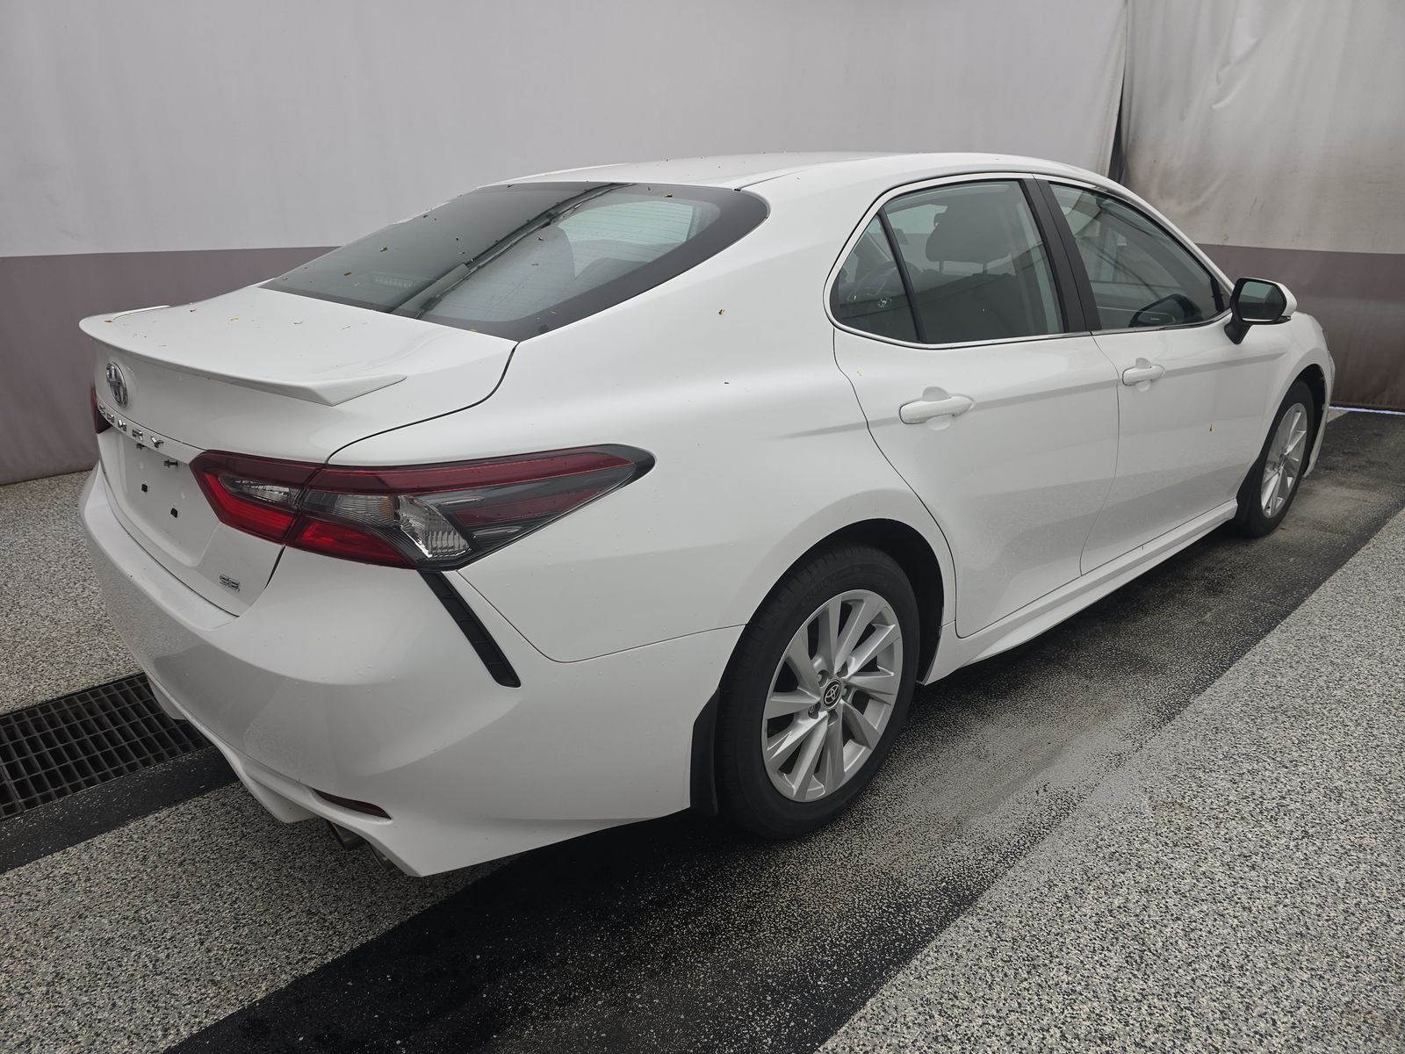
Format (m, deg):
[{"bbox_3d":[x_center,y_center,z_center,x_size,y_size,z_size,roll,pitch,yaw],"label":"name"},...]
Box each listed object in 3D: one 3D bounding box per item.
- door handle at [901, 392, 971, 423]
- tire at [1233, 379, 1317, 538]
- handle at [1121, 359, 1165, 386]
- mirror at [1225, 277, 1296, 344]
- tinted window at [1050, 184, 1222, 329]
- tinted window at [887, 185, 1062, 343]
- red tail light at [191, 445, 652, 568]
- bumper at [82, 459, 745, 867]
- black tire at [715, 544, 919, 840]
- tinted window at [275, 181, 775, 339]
[{"bbox_3d":[0.484,-0.243,1.929,0.255,0.057,0.050,-17,26,-40],"label":"door handle"},{"bbox_3d":[2.305,-0.290,3.860,0.660,0.660,0.220,-17,26,-40],"label":"tire"},{"bbox_3d":[1.219,-0.416,2.579,0.255,0.055,0.050,-17,26,-40],"label":"handle"},{"bbox_3d":[1.770,-0.679,2.963,0.170,0.200,0.210,-17,26,-40],"label":"mirror"},{"bbox_3d":[1.331,-0.809,2.799,0.930,0.440,0.070,-17,4,-40],"label":"tinted window"},{"bbox_3d":[0.659,-0.632,2.215,0.635,0.400,0.050,-17,4,-40],"label":"tinted window"},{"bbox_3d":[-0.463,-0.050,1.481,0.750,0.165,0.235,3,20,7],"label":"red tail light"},{"bbox_3d":[-0.825,0.123,2.112,0.810,0.610,1.820,-17,26,-40],"label":"bumper"},{"bbox_3d":[0.224,0.337,2.056,0.660,0.660,0.220,-17,26,-40],"label":"black tire"},{"bbox_3d":[-0.489,-0.659,2.158,0.760,0.095,1.250,-37,37,-29],"label":"tinted window"}]

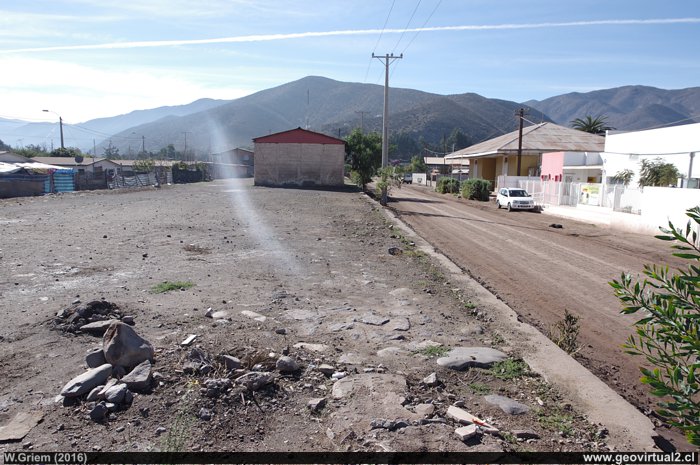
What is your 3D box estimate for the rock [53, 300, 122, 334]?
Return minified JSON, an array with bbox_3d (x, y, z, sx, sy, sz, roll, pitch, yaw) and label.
[{"bbox_3d":[-3.186,1.029,5.684,0.700,0.280,0.680,0,8,0],"label":"rock"}]

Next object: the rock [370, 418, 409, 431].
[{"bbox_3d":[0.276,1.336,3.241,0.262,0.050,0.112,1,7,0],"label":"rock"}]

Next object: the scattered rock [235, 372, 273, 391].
[{"bbox_3d":[-0.864,1.342,4.203,0.343,0.130,0.206,0,8,0],"label":"scattered rock"}]

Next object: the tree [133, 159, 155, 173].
[{"bbox_3d":[-22.153,-6.325,50.031,2.400,3.180,2.200,1,7,-2],"label":"tree"}]

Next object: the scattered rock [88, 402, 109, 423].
[{"bbox_3d":[-1.824,1.305,3.380,0.130,0.115,0.125,-4,8,-28],"label":"scattered rock"}]

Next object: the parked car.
[{"bbox_3d":[12.727,-2.512,35.800,1.750,1.700,4.400,1,7,6],"label":"parked car"}]

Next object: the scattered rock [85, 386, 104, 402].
[{"bbox_3d":[-2.157,1.369,3.952,0.126,0.110,0.113,0,8,0],"label":"scattered rock"}]

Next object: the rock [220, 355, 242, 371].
[{"bbox_3d":[-1.036,1.140,4.090,0.163,0.102,0.133,1,7,0],"label":"rock"}]

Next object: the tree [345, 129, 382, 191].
[{"bbox_3d":[1.361,-7.311,47.000,3.900,6.300,3.900,0,7,0],"label":"tree"}]

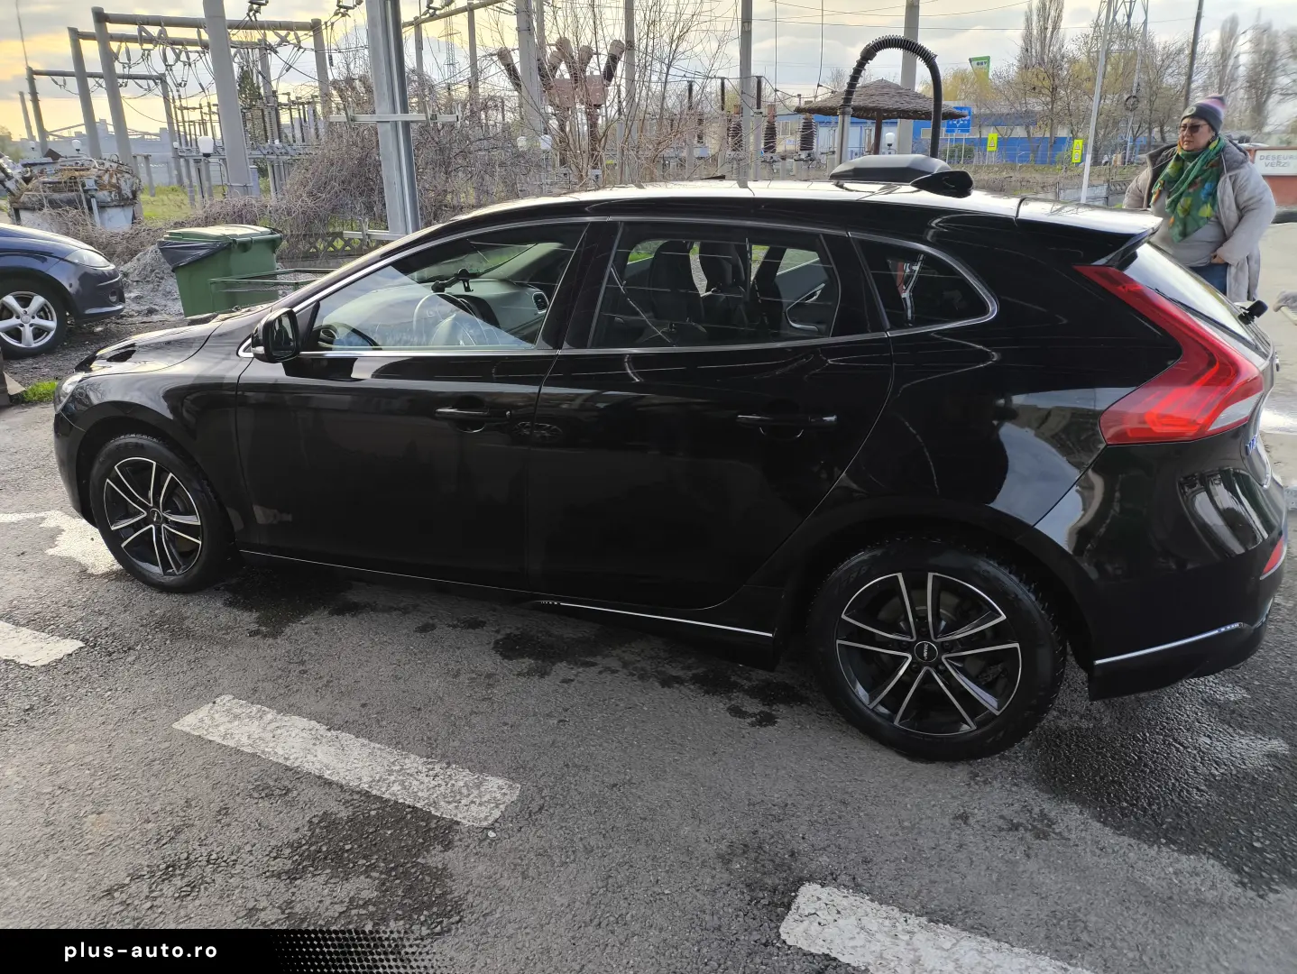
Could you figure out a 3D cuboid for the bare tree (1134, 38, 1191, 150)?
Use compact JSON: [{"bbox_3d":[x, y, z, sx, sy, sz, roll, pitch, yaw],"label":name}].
[{"bbox_3d":[27.454,-19.659,50.468,3.400,8.200,3.400,-1,18,0],"label":"bare tree"}]

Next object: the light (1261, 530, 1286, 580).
[{"bbox_3d":[1.361,0.148,2.039,0.050,0.110,0.075,16,24,41],"label":"light"}]

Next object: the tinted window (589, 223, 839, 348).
[{"bbox_3d":[0.170,-0.508,2.423,0.655,0.346,0.060,7,-2,23],"label":"tinted window"}]

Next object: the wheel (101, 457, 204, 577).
[{"bbox_3d":[-1.727,0.091,3.356,0.445,0.445,0.180,6,19,19],"label":"wheel"}]

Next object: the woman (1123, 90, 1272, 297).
[{"bbox_3d":[2.538,-0.920,4.463,0.400,1.750,0.610,-13,22,-32],"label":"woman"}]

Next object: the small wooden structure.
[{"bbox_3d":[2.989,-3.927,12.286,2.200,2.620,2.200,-1,18,0],"label":"small wooden structure"}]

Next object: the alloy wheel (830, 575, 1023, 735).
[{"bbox_3d":[0.700,0.394,2.334,0.445,0.445,0.180,7,20,23],"label":"alloy wheel"}]

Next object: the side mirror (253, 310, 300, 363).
[{"bbox_3d":[-1.097,-0.444,2.755,0.100,0.155,0.185,7,20,23],"label":"side mirror"}]

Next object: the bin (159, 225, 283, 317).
[{"bbox_3d":[-3.579,-1.664,7.998,0.770,1.080,0.600,7,20,23],"label":"bin"}]

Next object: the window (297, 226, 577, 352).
[{"bbox_3d":[-0.614,-0.571,2.752,0.898,0.397,0.070,7,-2,23],"label":"window"}]

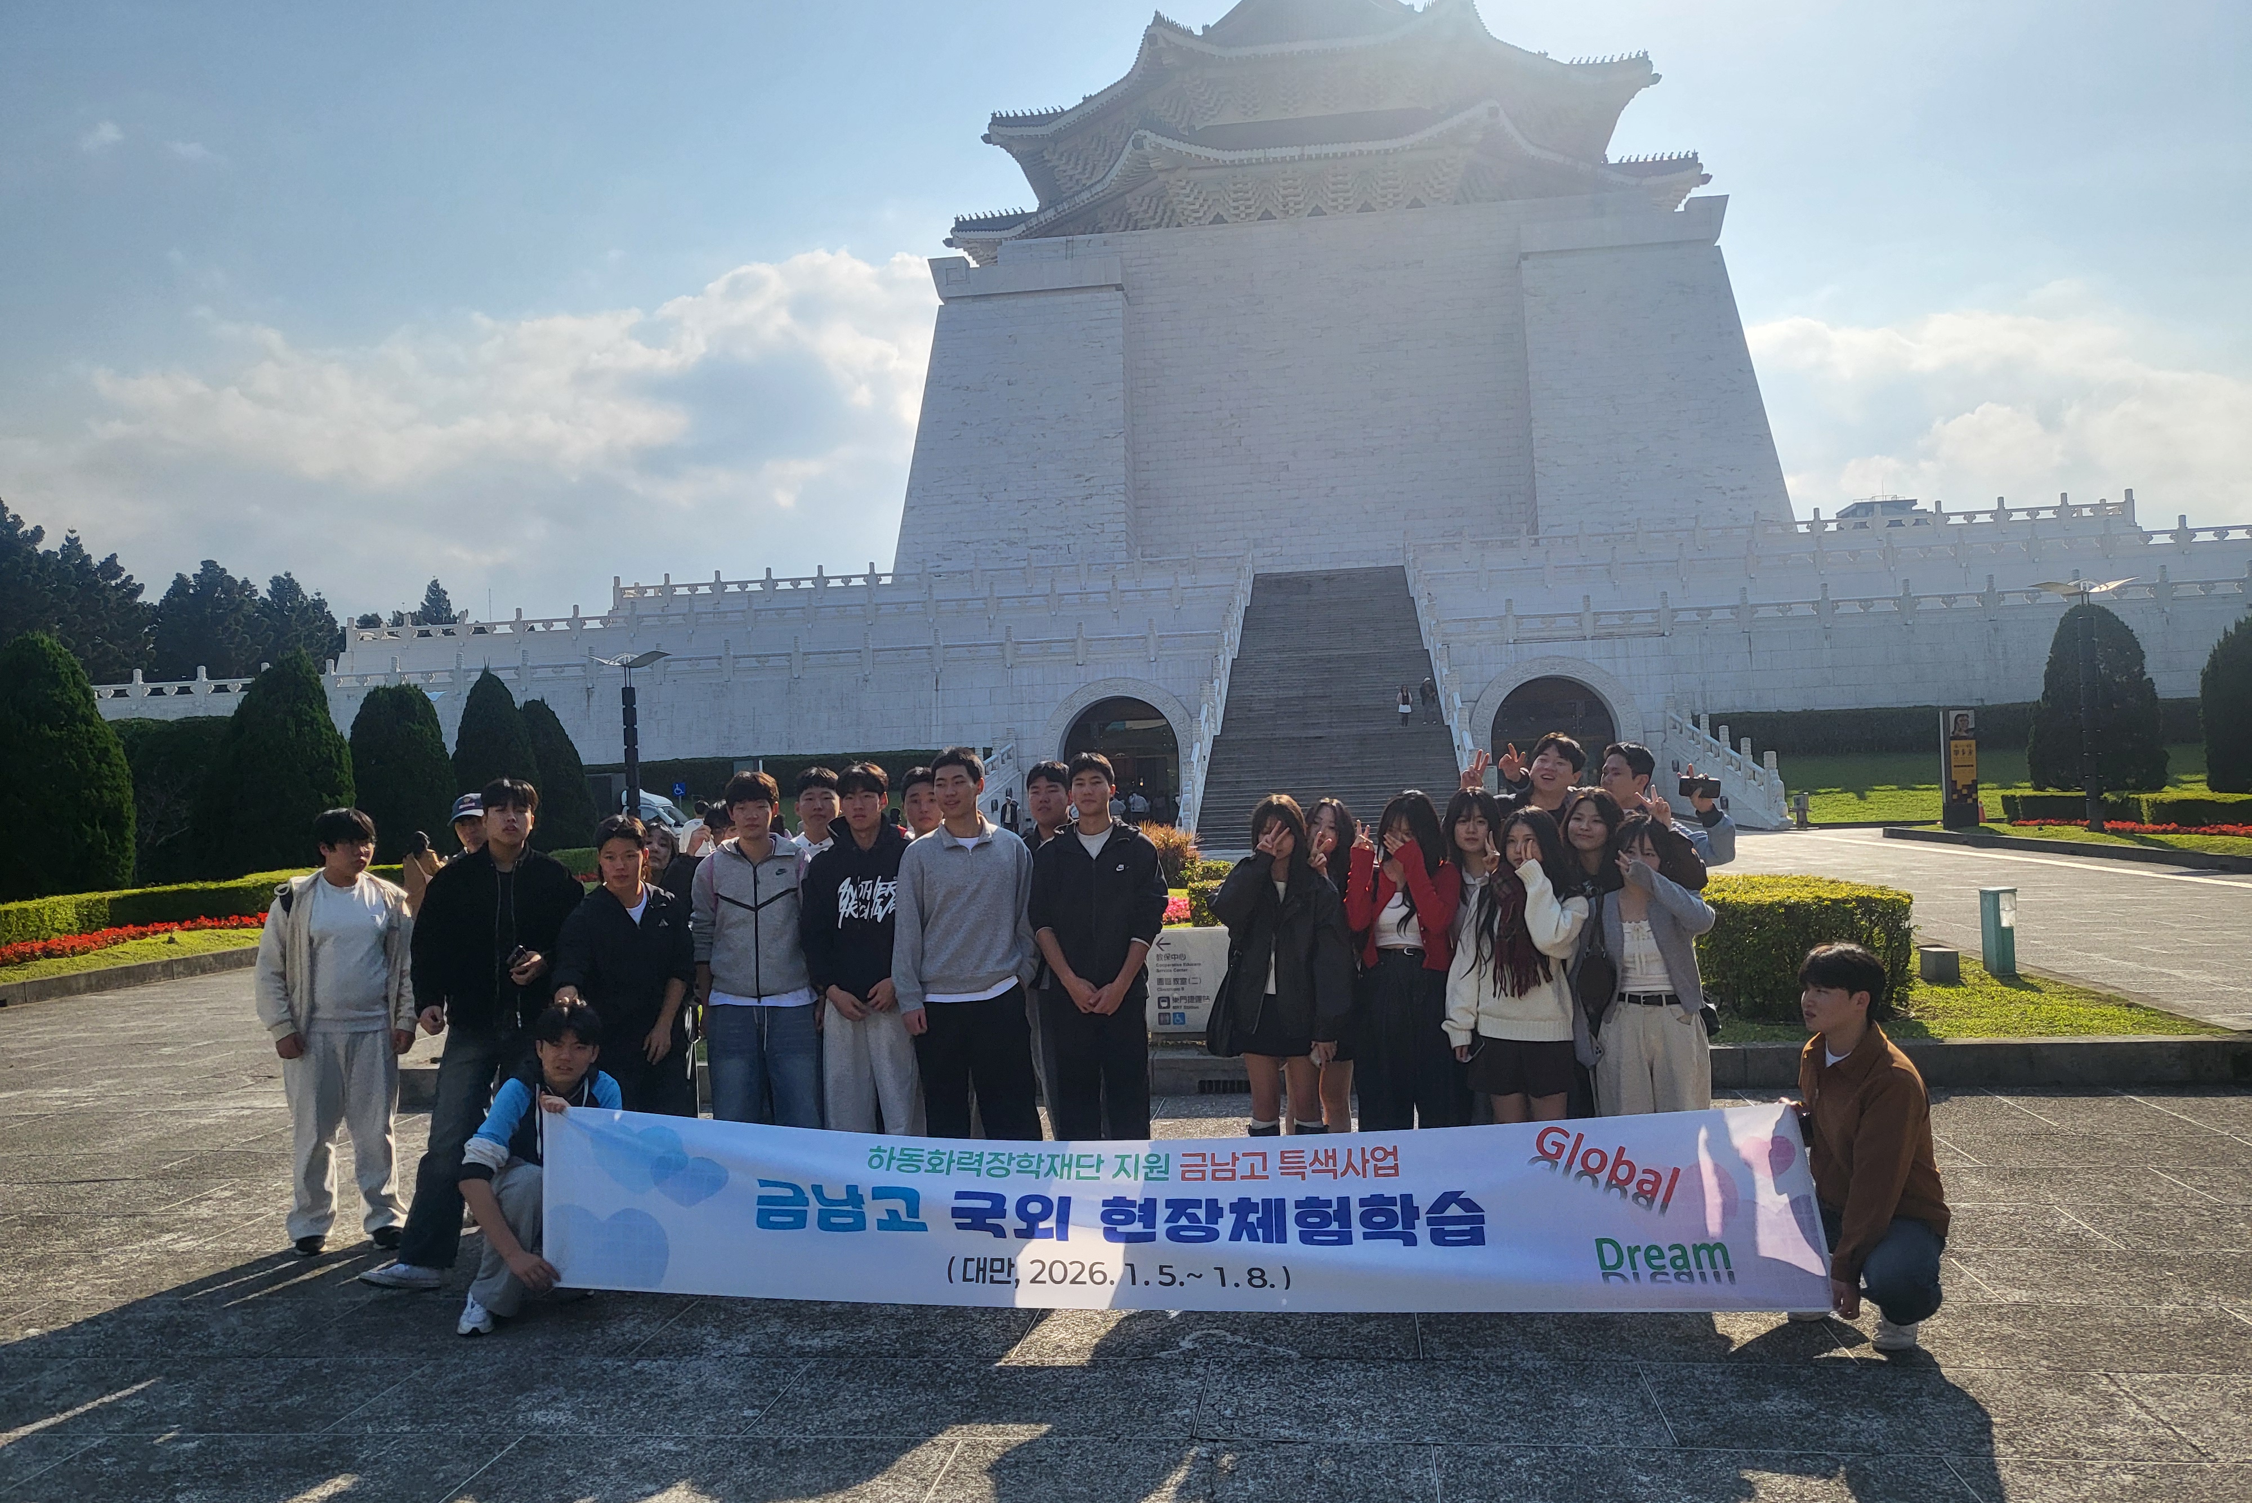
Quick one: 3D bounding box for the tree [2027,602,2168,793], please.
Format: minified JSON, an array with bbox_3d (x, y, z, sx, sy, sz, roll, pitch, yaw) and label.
[{"bbox_3d":[25.550,-1.342,44.500,3.300,5.100,3.300,-2,-1,7],"label":"tree"}]

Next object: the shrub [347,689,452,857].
[{"bbox_3d":[-17.335,0.695,40.500,2.400,4.700,2.400,-2,-1,7],"label":"shrub"}]

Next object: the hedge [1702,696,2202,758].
[{"bbox_3d":[31.373,-0.889,63.300,19.000,1.750,1.400,-2,-1,7],"label":"hedge"}]

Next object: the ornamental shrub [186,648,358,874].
[{"bbox_3d":[-15.623,0.371,31.000,3.000,4.400,3.000,-2,-1,7],"label":"ornamental shrub"}]

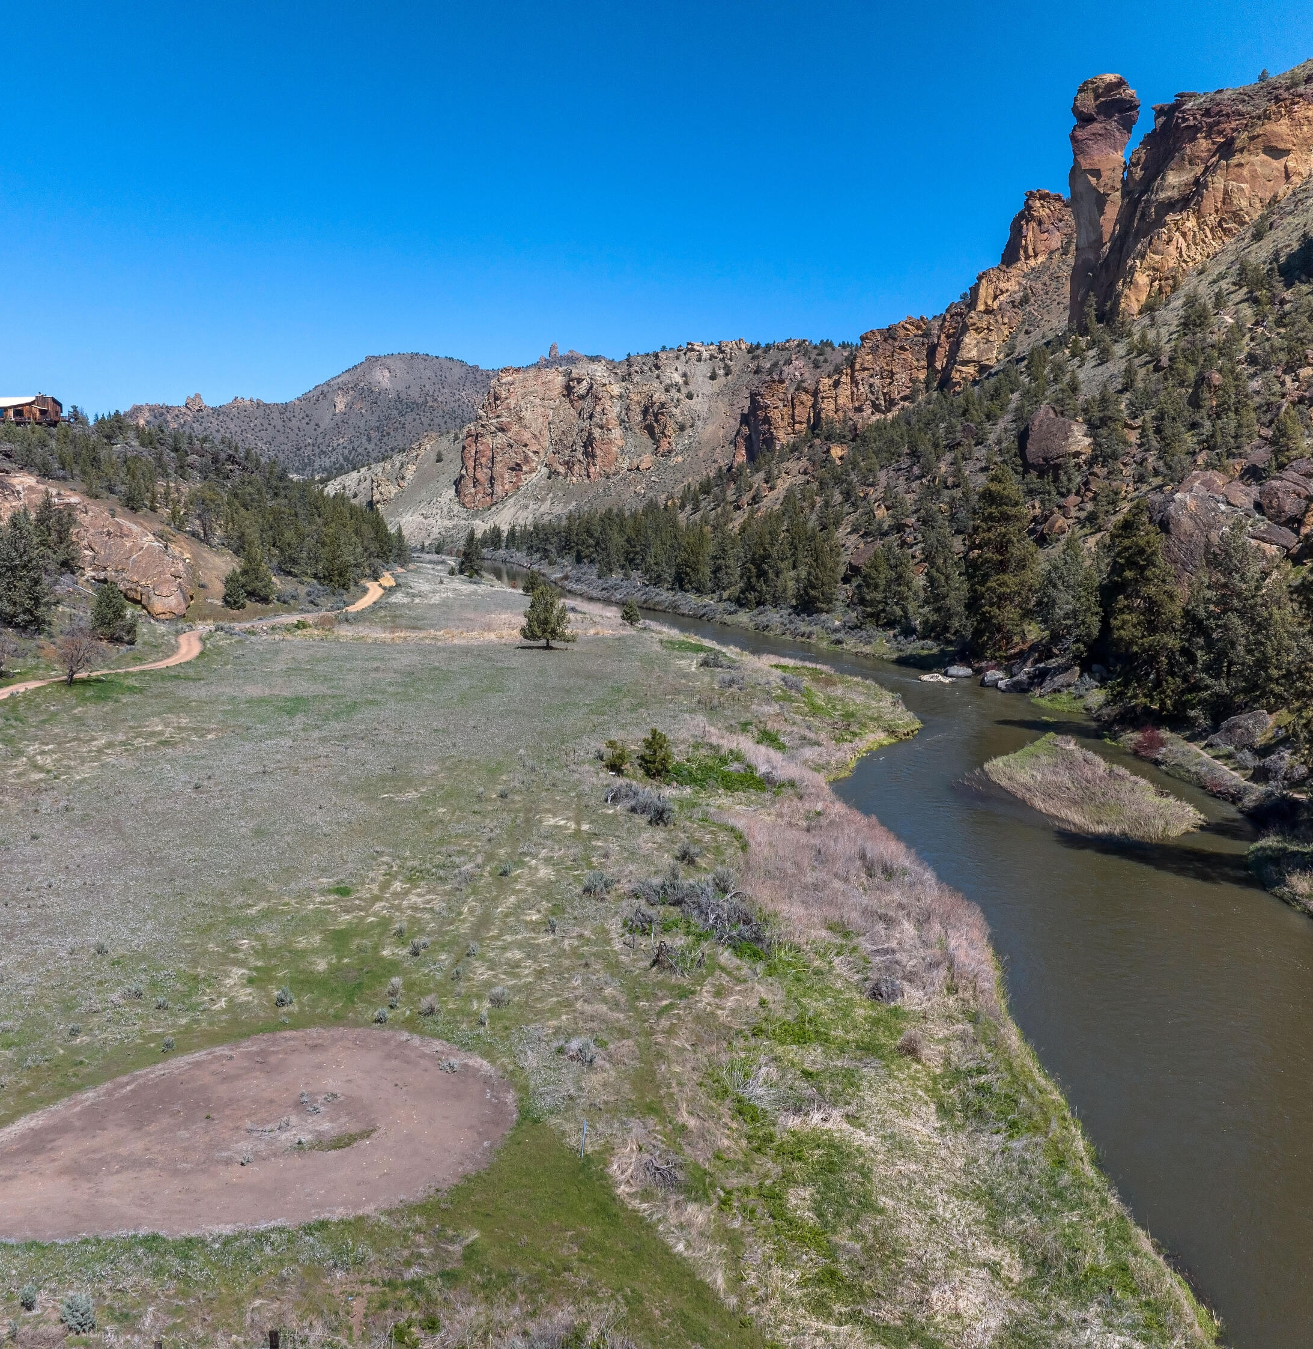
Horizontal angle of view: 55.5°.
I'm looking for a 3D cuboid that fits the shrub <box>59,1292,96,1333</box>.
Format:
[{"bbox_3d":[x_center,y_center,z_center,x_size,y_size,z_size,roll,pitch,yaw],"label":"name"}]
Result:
[{"bbox_3d":[-13.343,14.621,28.757,0.840,0.750,0.800,0,7,0],"label":"shrub"}]

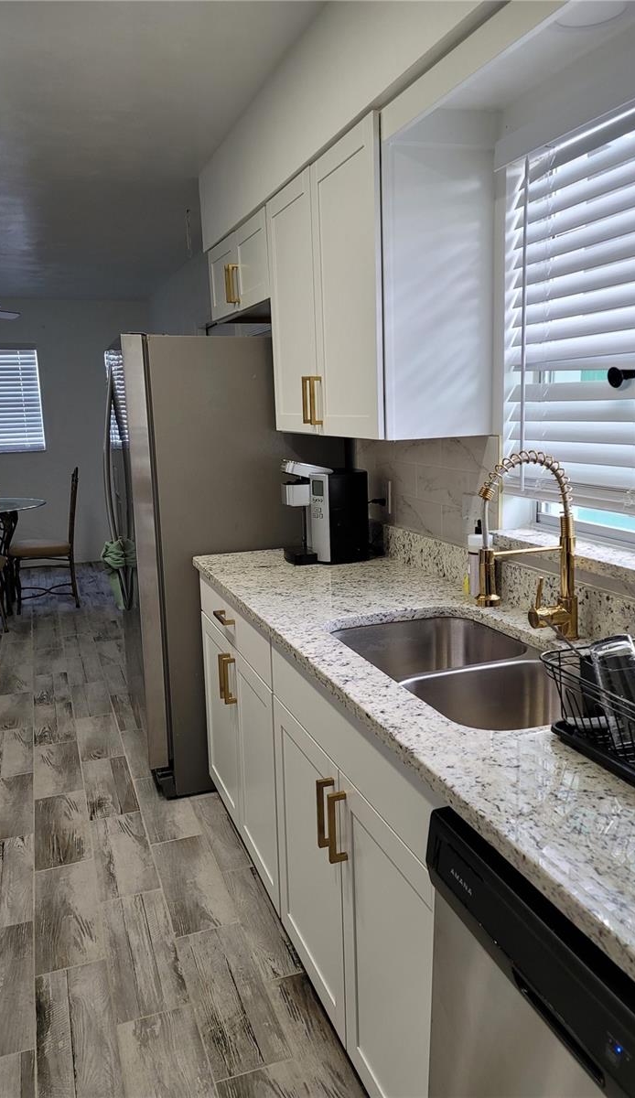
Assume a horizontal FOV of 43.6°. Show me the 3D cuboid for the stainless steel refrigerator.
[{"bbox_3d":[-0.429,0.015,3.317,0.820,1.700,0.850,-5,11,-19],"label":"stainless steel refrigerator"}]

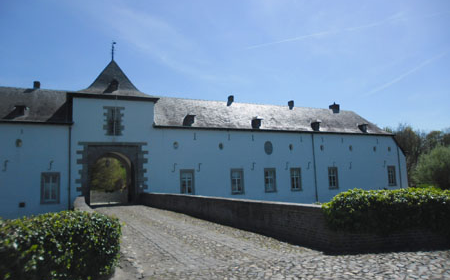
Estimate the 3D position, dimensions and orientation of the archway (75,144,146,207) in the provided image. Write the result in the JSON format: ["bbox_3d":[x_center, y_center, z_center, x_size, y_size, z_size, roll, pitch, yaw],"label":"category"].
[{"bbox_3d":[-9.109,2.839,28.241,5.450,5.130,0.800,1,-8,-26],"label":"archway"}]

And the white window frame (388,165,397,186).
[{"bbox_3d":[19.840,4.314,41.717,1.220,2.380,0.220,1,-8,-26],"label":"white window frame"}]

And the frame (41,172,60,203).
[{"bbox_3d":[-12.904,3.589,26.017,1.230,2.280,0.220,1,-8,-26],"label":"frame"}]

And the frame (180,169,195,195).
[{"bbox_3d":[-3.259,3.797,30.642,1.230,2.380,0.220,1,-8,-26],"label":"frame"}]

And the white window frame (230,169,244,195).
[{"bbox_3d":[1.187,3.920,32.771,1.330,2.460,0.220,1,-8,-26],"label":"white window frame"}]

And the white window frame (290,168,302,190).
[{"bbox_3d":[7.209,4.038,35.660,1.320,2.340,0.220,1,-8,-26],"label":"white window frame"}]

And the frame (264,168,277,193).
[{"bbox_3d":[4.451,3.995,34.335,1.290,2.430,0.220,1,-8,-26],"label":"frame"}]

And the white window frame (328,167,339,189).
[{"bbox_3d":[11.649,4.139,37.789,1.230,2.330,0.220,1,-8,-26],"label":"white window frame"}]

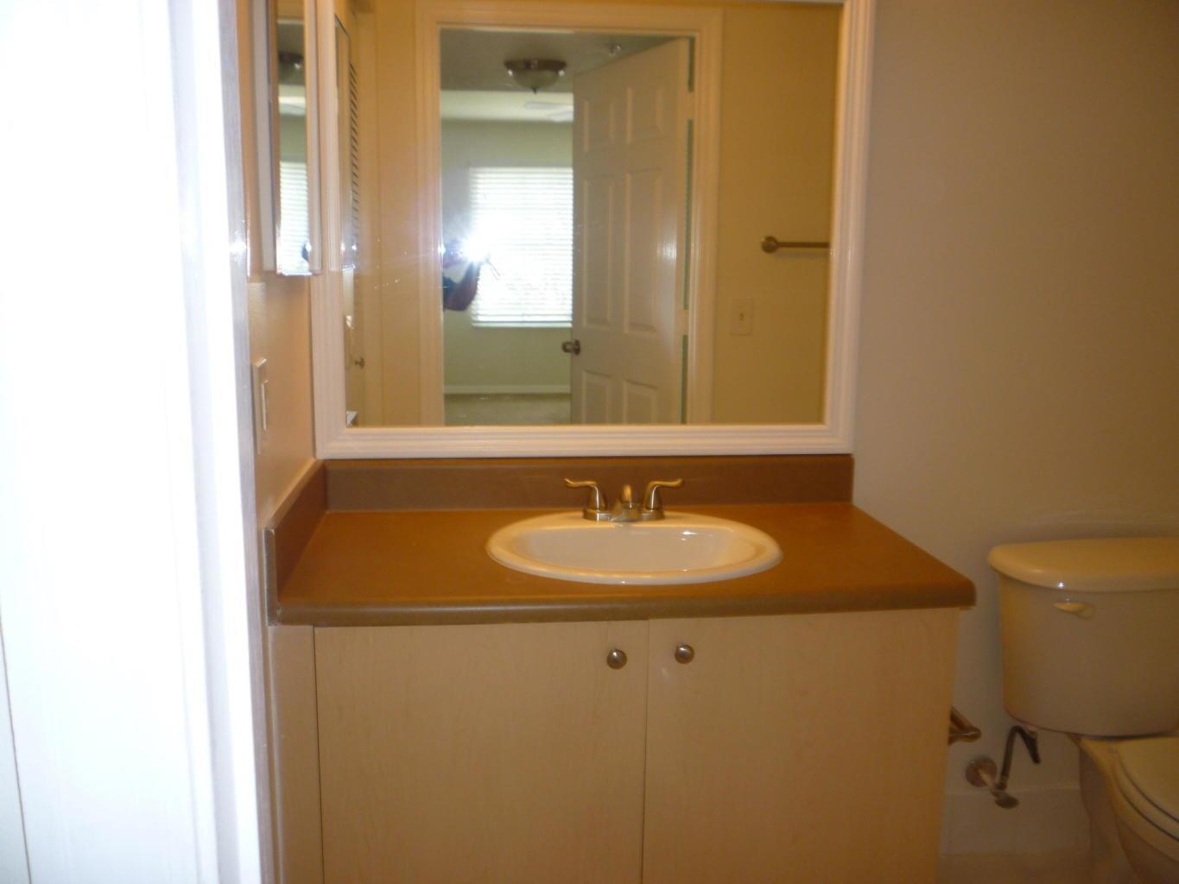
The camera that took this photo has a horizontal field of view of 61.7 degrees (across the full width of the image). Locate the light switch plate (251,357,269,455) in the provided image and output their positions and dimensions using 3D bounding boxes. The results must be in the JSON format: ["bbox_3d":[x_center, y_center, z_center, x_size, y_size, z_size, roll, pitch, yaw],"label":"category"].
[{"bbox_3d":[-0.455,-0.051,1.376,0.008,0.120,0.073,0,10,-7],"label":"light switch plate"}]

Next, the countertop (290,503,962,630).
[{"bbox_3d":[0.047,0.195,1.713,1.049,0.042,0.506,0,10,-7],"label":"countertop"}]

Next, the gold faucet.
[{"bbox_3d":[0.067,0.109,1.773,0.217,0.078,0.138,0,10,-7],"label":"gold faucet"}]

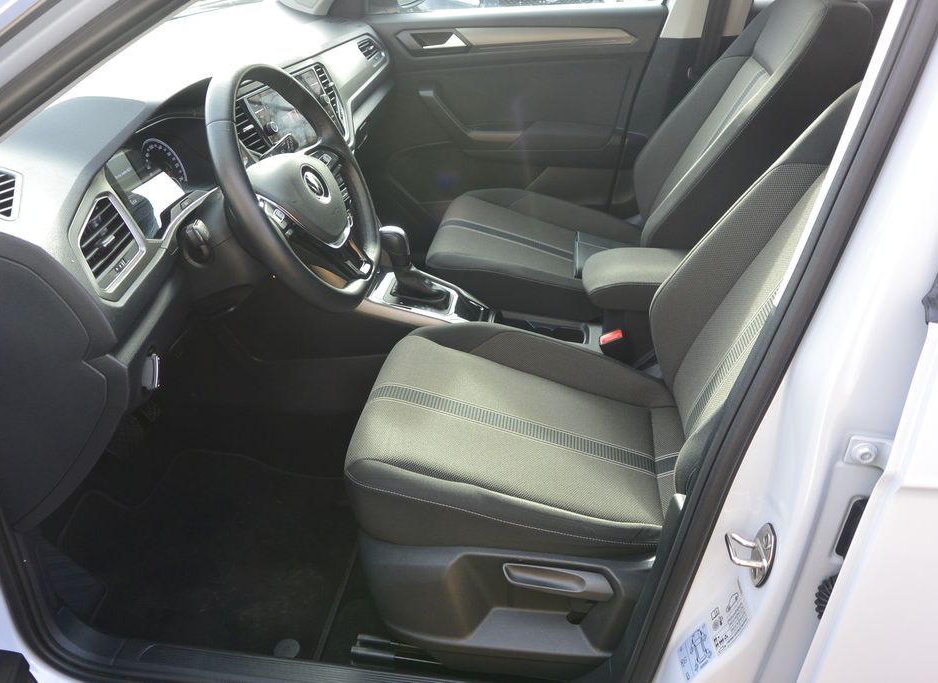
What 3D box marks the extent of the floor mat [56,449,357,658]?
[{"bbox_3d":[-0.458,0.350,1.379,0.520,0.070,0.460,4,31,6],"label":"floor mat"}]

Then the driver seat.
[{"bbox_3d":[0.253,-0.040,1.092,0.835,0.960,0.530,4,31,6],"label":"driver seat"}]

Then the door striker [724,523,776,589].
[{"bbox_3d":[0.260,0.197,0.710,0.042,0.073,0.042,-2,31,-3],"label":"door striker"}]

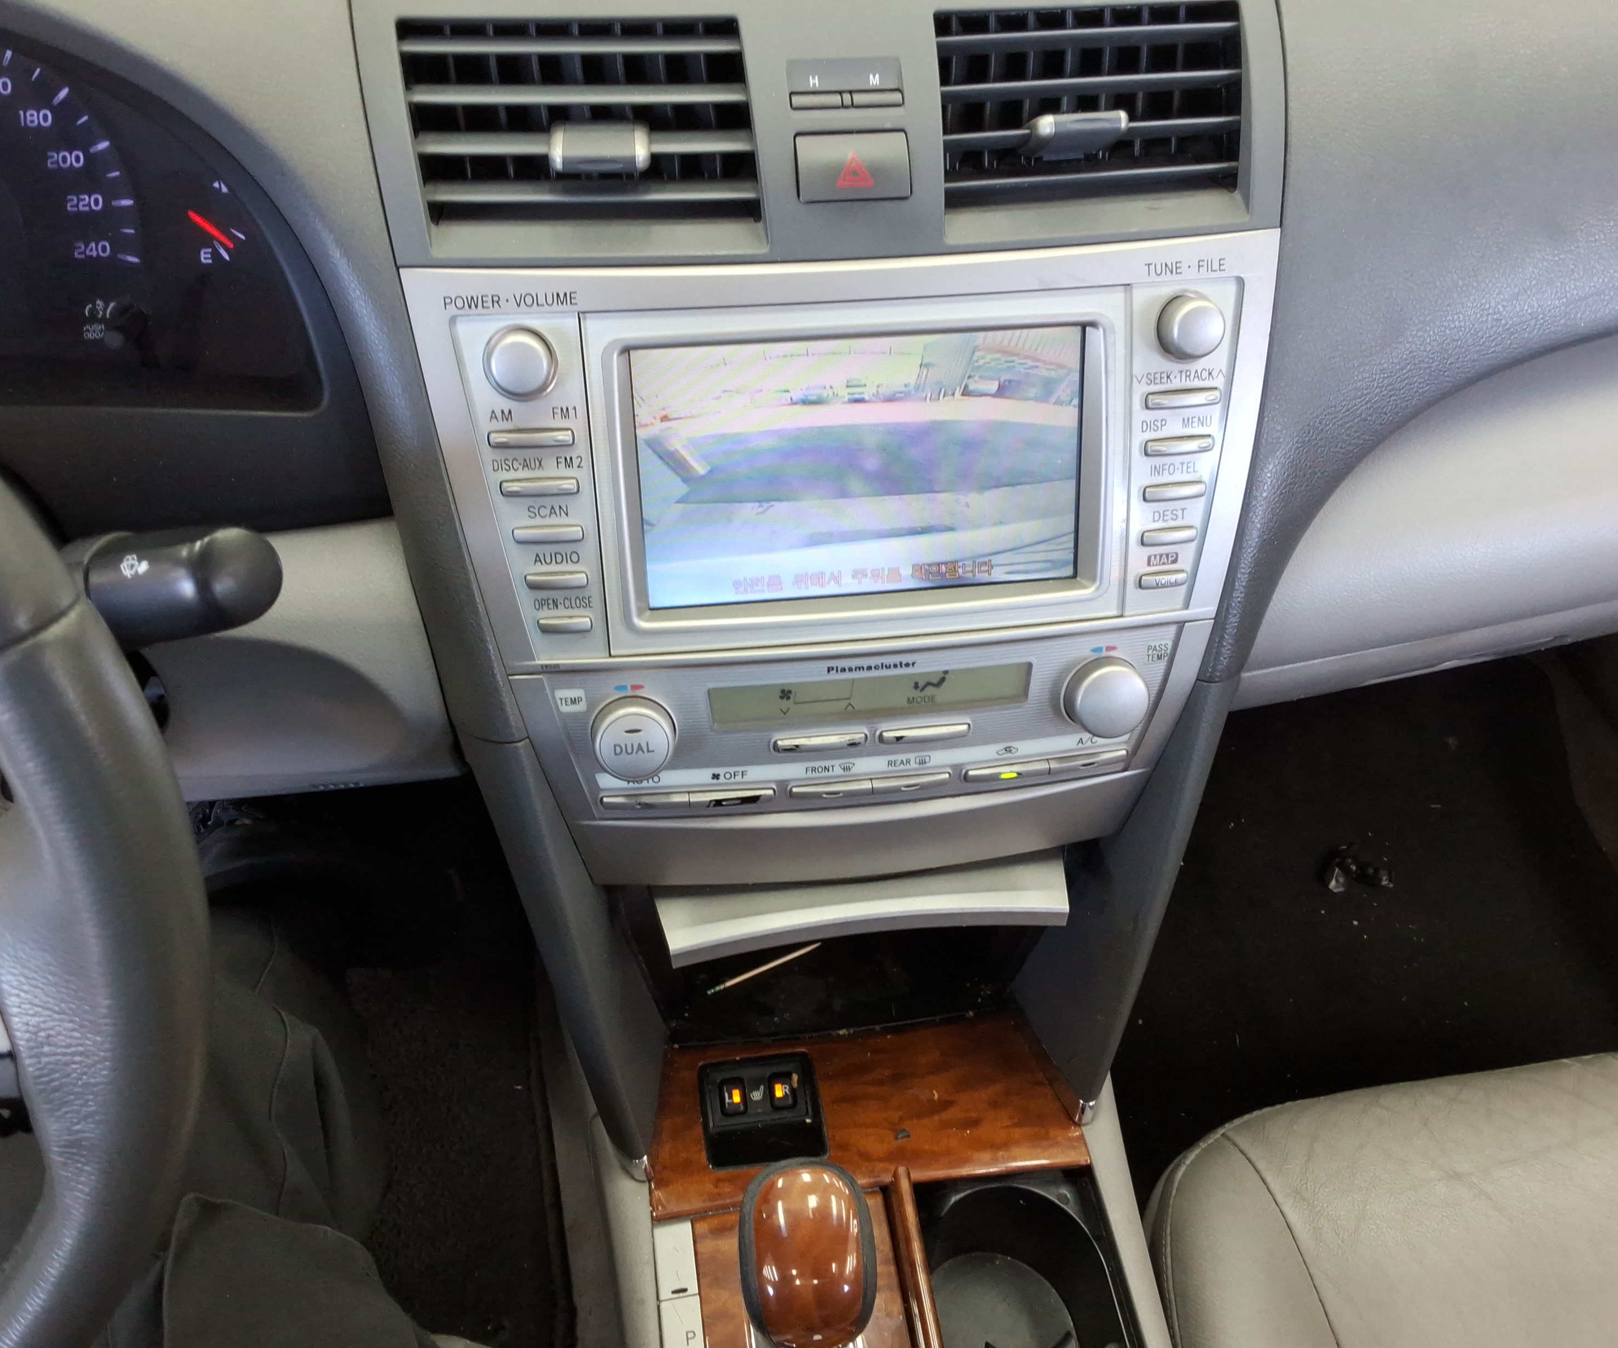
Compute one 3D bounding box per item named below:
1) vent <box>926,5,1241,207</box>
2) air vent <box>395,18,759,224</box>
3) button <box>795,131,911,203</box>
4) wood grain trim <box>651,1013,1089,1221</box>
[{"bbox_3d":[0.095,-0.194,0.503,0.107,0.067,0.027,-8,8,-10],"label":"vent"},{"bbox_3d":[-0.076,-0.181,0.479,0.110,0.067,0.027,-2,8,-5],"label":"air vent"},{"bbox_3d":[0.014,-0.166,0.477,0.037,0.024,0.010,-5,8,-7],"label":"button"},{"bbox_3d":[0.023,0.191,0.635,0.187,0.018,0.075,-5,57,-7],"label":"wood grain trim"}]

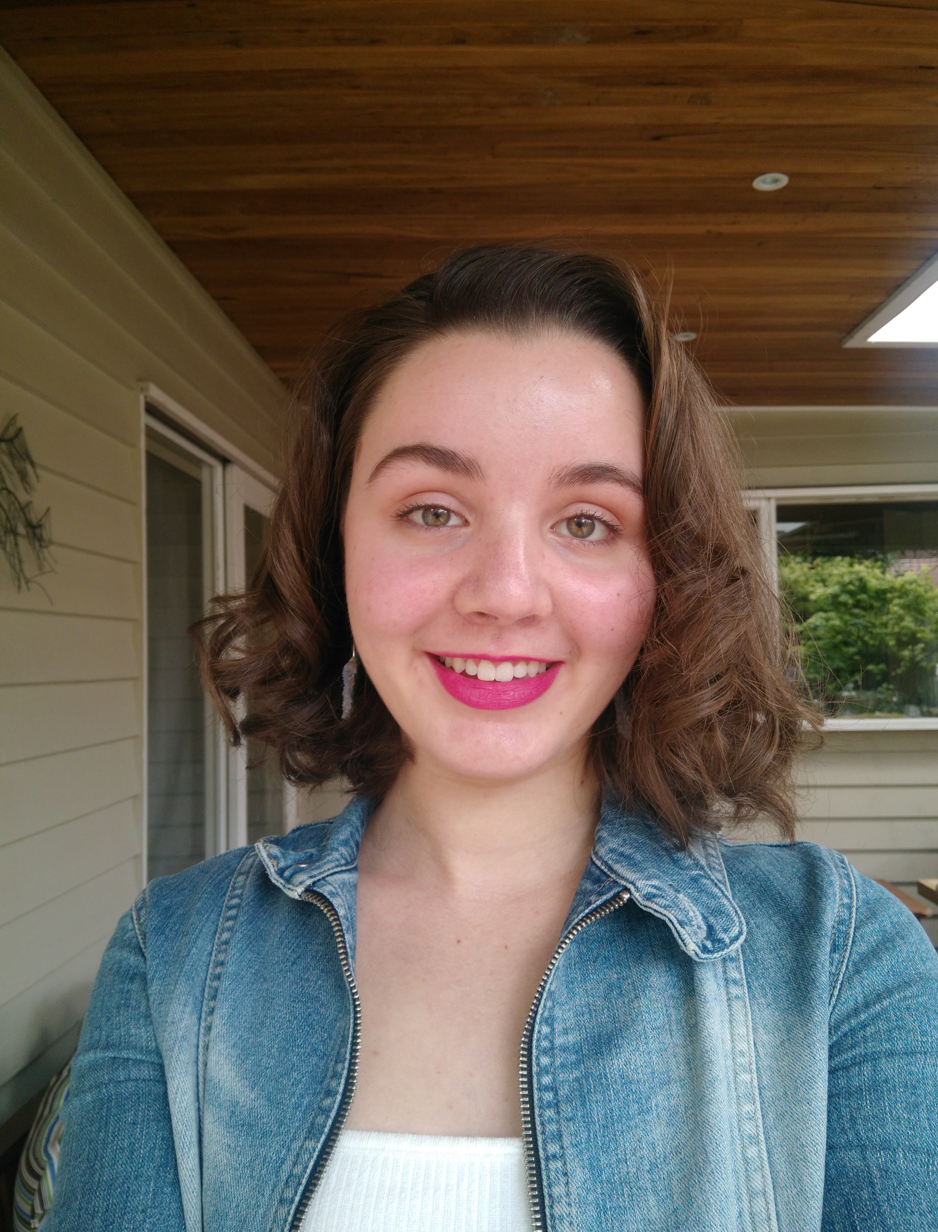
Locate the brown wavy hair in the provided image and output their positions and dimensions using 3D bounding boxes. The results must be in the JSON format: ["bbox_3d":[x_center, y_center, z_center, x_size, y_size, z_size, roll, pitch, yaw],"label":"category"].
[{"bbox_3d":[0.018,-0.029,0.424,0.310,0.285,0.200,2,-2,-2],"label":"brown wavy hair"}]

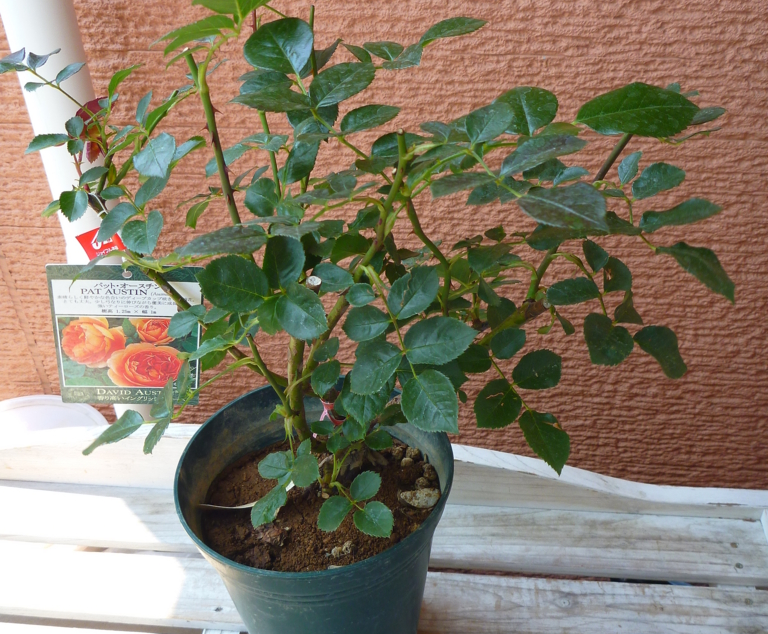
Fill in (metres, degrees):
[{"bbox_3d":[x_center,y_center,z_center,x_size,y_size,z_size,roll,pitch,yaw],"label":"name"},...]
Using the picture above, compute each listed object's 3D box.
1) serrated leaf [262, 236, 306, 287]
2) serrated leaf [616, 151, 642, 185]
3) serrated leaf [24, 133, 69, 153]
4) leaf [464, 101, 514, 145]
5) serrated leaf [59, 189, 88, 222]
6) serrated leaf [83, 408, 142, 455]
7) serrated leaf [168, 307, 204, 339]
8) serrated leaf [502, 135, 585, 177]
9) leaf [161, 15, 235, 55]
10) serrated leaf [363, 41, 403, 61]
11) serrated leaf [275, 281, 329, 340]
[{"bbox_3d":[-0.053,-0.029,0.441,0.023,0.007,0.031,-7,70,-6],"label":"serrated leaf"},{"bbox_3d":[0.133,-0.079,0.446,0.011,0.005,0.022,31,90,35],"label":"serrated leaf"},{"bbox_3d":[-0.200,-0.103,0.492,0.018,0.006,0.028,31,46,33],"label":"serrated leaf"},{"bbox_3d":[0.056,-0.106,0.448,0.020,0.006,0.038,28,62,20],"label":"leaf"},{"bbox_3d":[-0.188,-0.068,0.501,0.015,0.022,0.009,15,-7,-17],"label":"serrated leaf"},{"bbox_3d":[-0.180,0.076,0.551,0.046,0.009,0.022,-28,42,0],"label":"serrated leaf"},{"bbox_3d":[-0.126,0.005,0.521,0.023,0.005,0.020,-37,77,-17],"label":"serrated leaf"},{"bbox_3d":[0.088,-0.088,0.455,0.051,0.008,0.031,-23,33,-4],"label":"serrated leaf"},{"bbox_3d":[-0.093,-0.141,0.415,0.038,0.010,0.021,-24,47,0],"label":"leaf"},{"bbox_3d":[0.001,-0.141,0.438,0.019,0.005,0.027,-15,43,-13],"label":"serrated leaf"},{"bbox_3d":[-0.050,-0.004,0.504,0.037,0.006,0.028,40,69,13],"label":"serrated leaf"}]

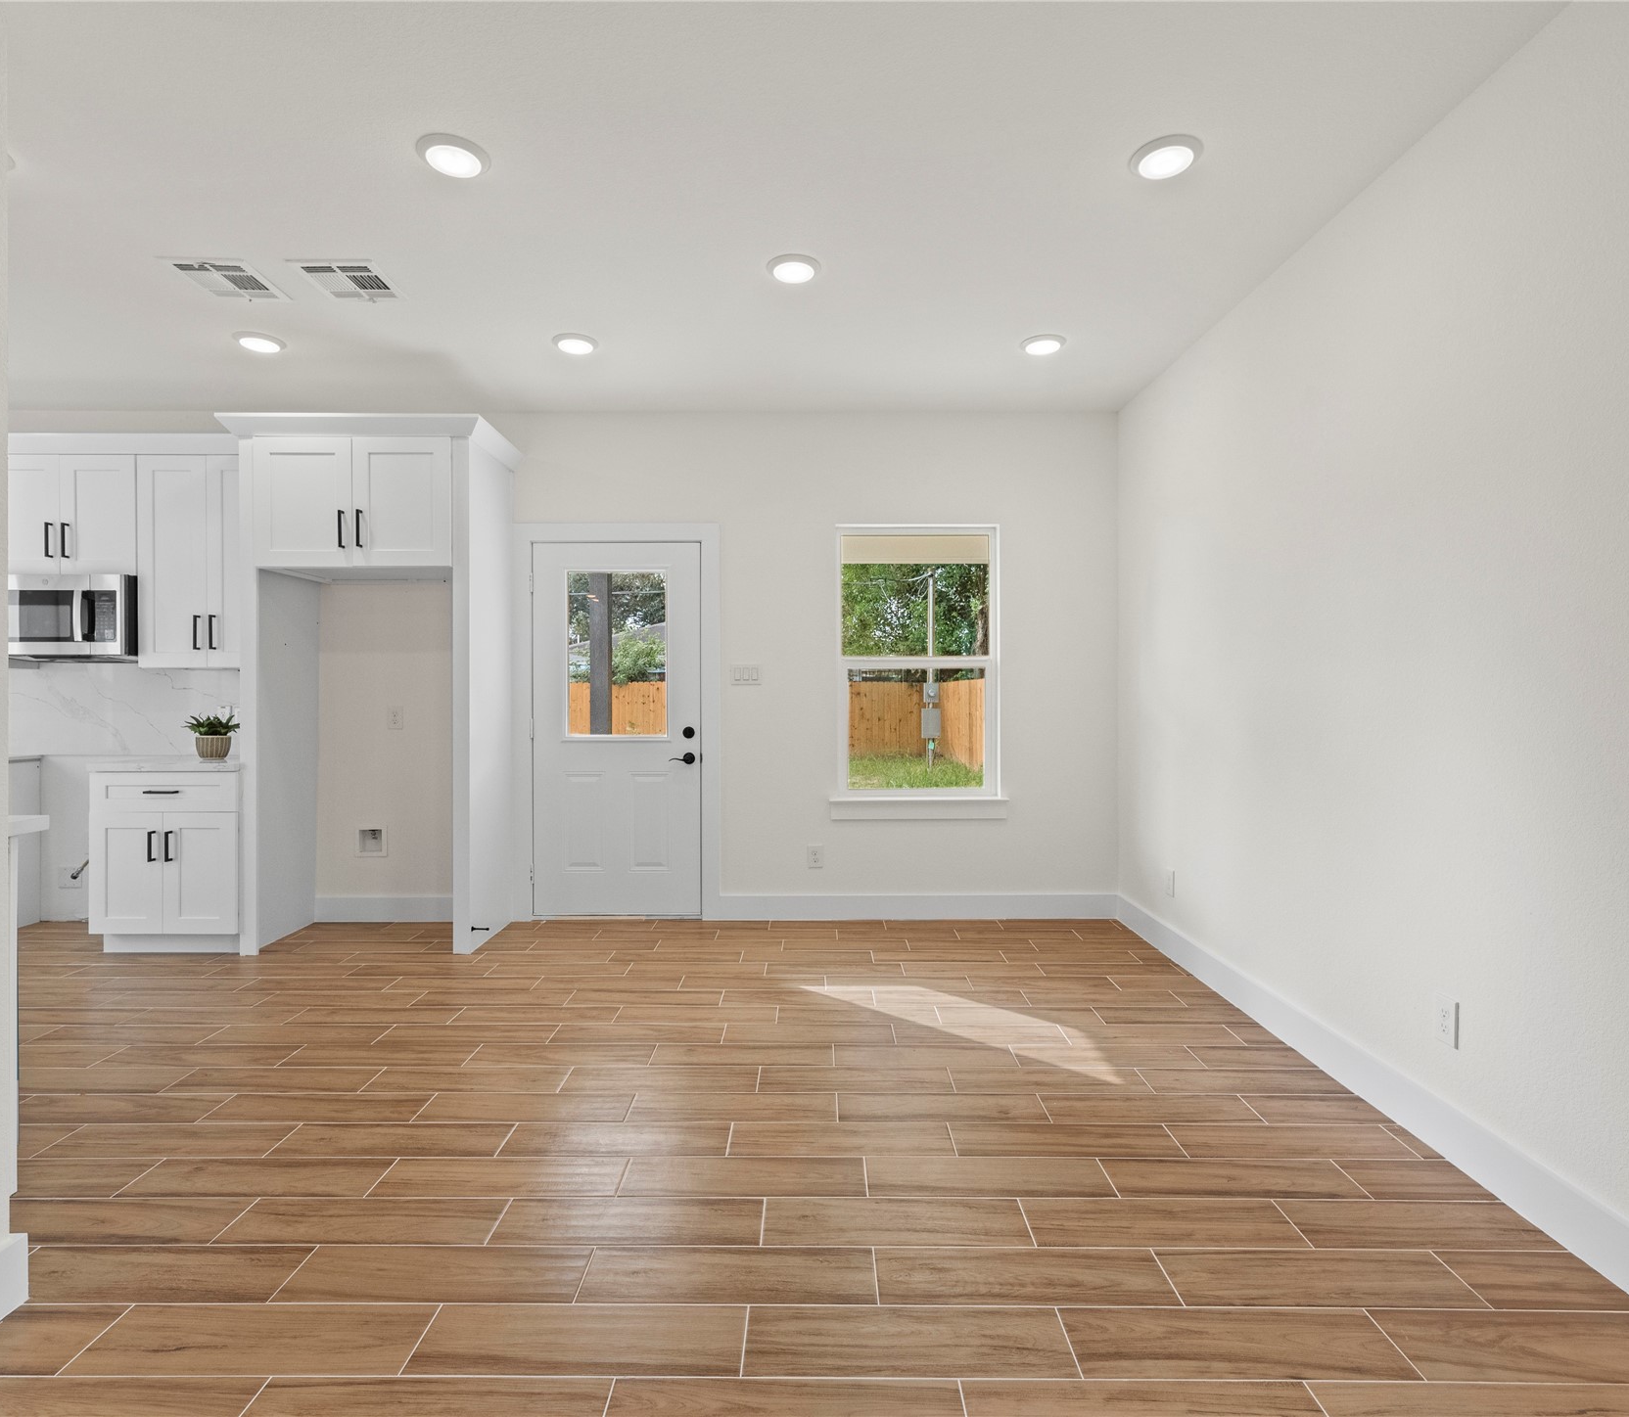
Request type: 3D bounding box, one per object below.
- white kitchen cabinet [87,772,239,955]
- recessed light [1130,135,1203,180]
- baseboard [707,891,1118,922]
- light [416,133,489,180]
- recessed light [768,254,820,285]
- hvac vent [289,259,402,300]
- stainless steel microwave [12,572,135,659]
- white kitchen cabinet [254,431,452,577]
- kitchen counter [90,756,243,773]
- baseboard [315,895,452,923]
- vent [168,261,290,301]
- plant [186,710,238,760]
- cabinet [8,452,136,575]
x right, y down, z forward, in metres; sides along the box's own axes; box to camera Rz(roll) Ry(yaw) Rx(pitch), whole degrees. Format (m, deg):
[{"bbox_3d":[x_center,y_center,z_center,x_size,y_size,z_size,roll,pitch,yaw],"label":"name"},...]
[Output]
[{"bbox_3d":[-3.030,0.722,4.155,0.690,0.870,0.620,0,0,0],"label":"white kitchen cabinet"},{"bbox_3d":[1.012,-1.573,2.370,0.197,0.025,0.197,0,0,0],"label":"recessed light"},{"bbox_3d":[0.560,1.078,4.467,2.170,0.143,0.016,0,0,0],"label":"baseboard"},{"bbox_3d":[-1.037,-1.573,2.370,0.197,0.025,0.197,0,0,0],"label":"light"},{"bbox_3d":[-0.073,-1.569,2.973,0.194,0.025,0.194,0,1,0],"label":"recessed light"},{"bbox_3d":[-1.730,-1.587,3.085,0.305,0.016,0.305,0,0,0],"label":"hvac vent"},{"bbox_3d":[-3.770,-0.450,4.260,0.756,0.420,0.400,0,0,0],"label":"stainless steel microwave"},{"bbox_3d":[-2.169,-0.974,4.161,0.925,0.615,0.579,0,1,0],"label":"white kitchen cabinet"},{"bbox_3d":[-3.047,0.272,4.154,0.695,0.038,0.624,0,1,0],"label":"kitchen counter"},{"bbox_3d":[-2.190,1.085,4.457,0.990,0.143,0.016,0,0,0],"label":"baseboard"},{"bbox_3d":[-2.163,-1.564,3.046,0.307,0.022,0.312,0,1,0],"label":"vent"},{"bbox_3d":[-2.900,0.141,3.990,0.240,0.235,0.235,0,0,0],"label":"plant"},{"bbox_3d":[-3.756,-0.964,4.277,0.767,0.602,0.327,0,1,0],"label":"cabinet"}]

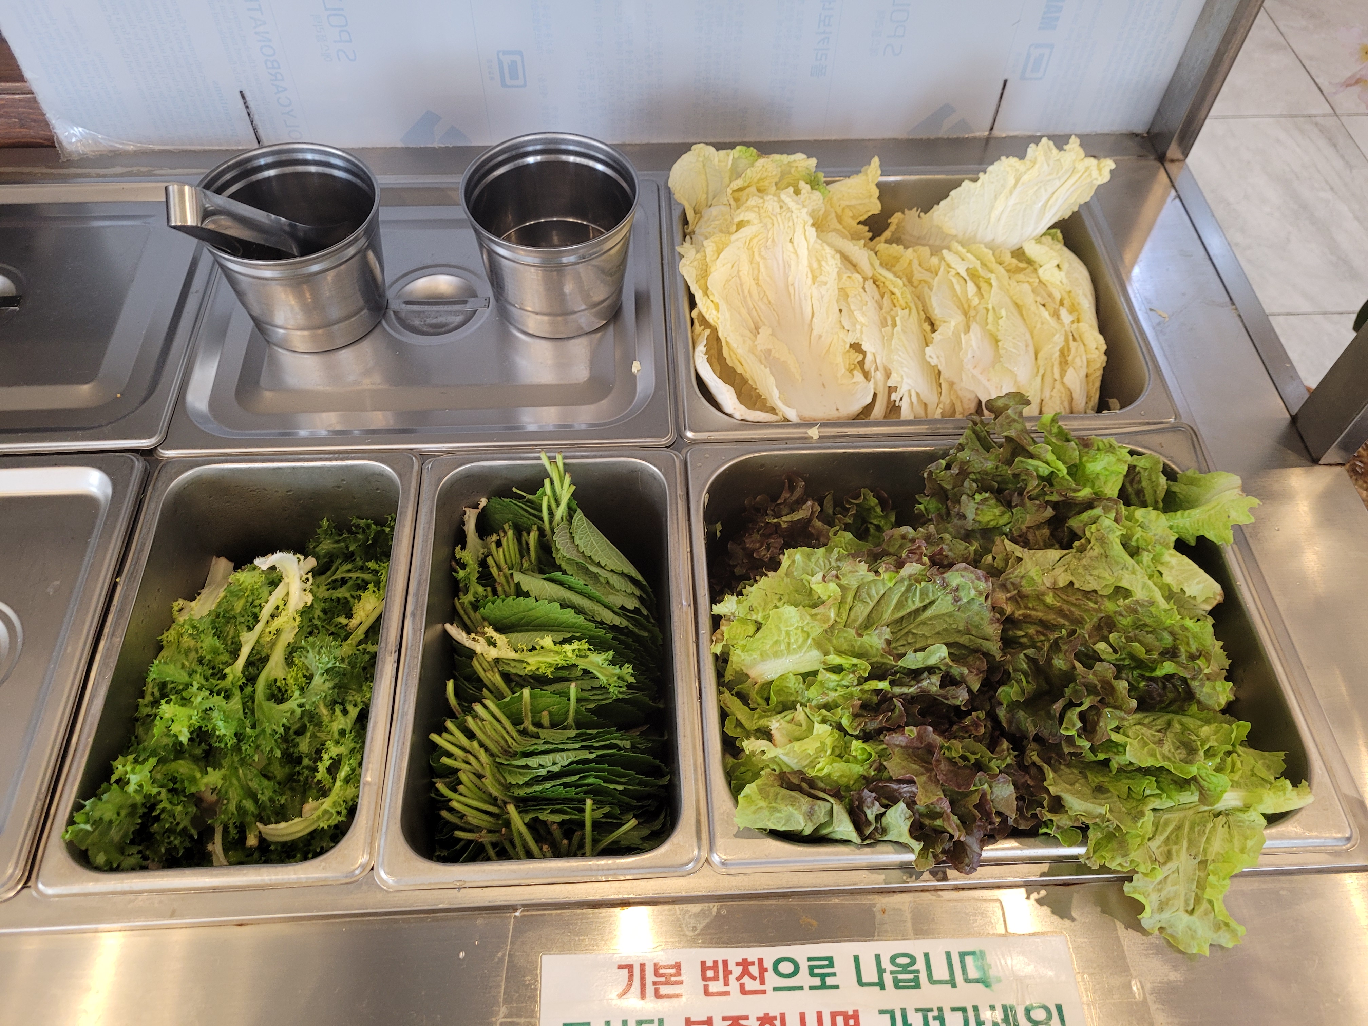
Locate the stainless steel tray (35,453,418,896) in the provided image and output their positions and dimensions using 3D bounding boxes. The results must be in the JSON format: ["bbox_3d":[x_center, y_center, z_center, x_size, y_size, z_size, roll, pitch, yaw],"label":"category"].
[{"bbox_3d":[-0.241,0.109,0.625,0.162,0.124,0.265,-2,56,-2],"label":"stainless steel tray"}]

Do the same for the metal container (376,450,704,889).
[{"bbox_3d":[-0.076,0.106,0.626,0.162,0.124,0.265,-2,56,-2],"label":"metal container"}]

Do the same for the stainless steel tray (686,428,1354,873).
[{"bbox_3d":[0.170,0.097,0.634,0.325,0.124,0.265,-2,56,-2],"label":"stainless steel tray"}]

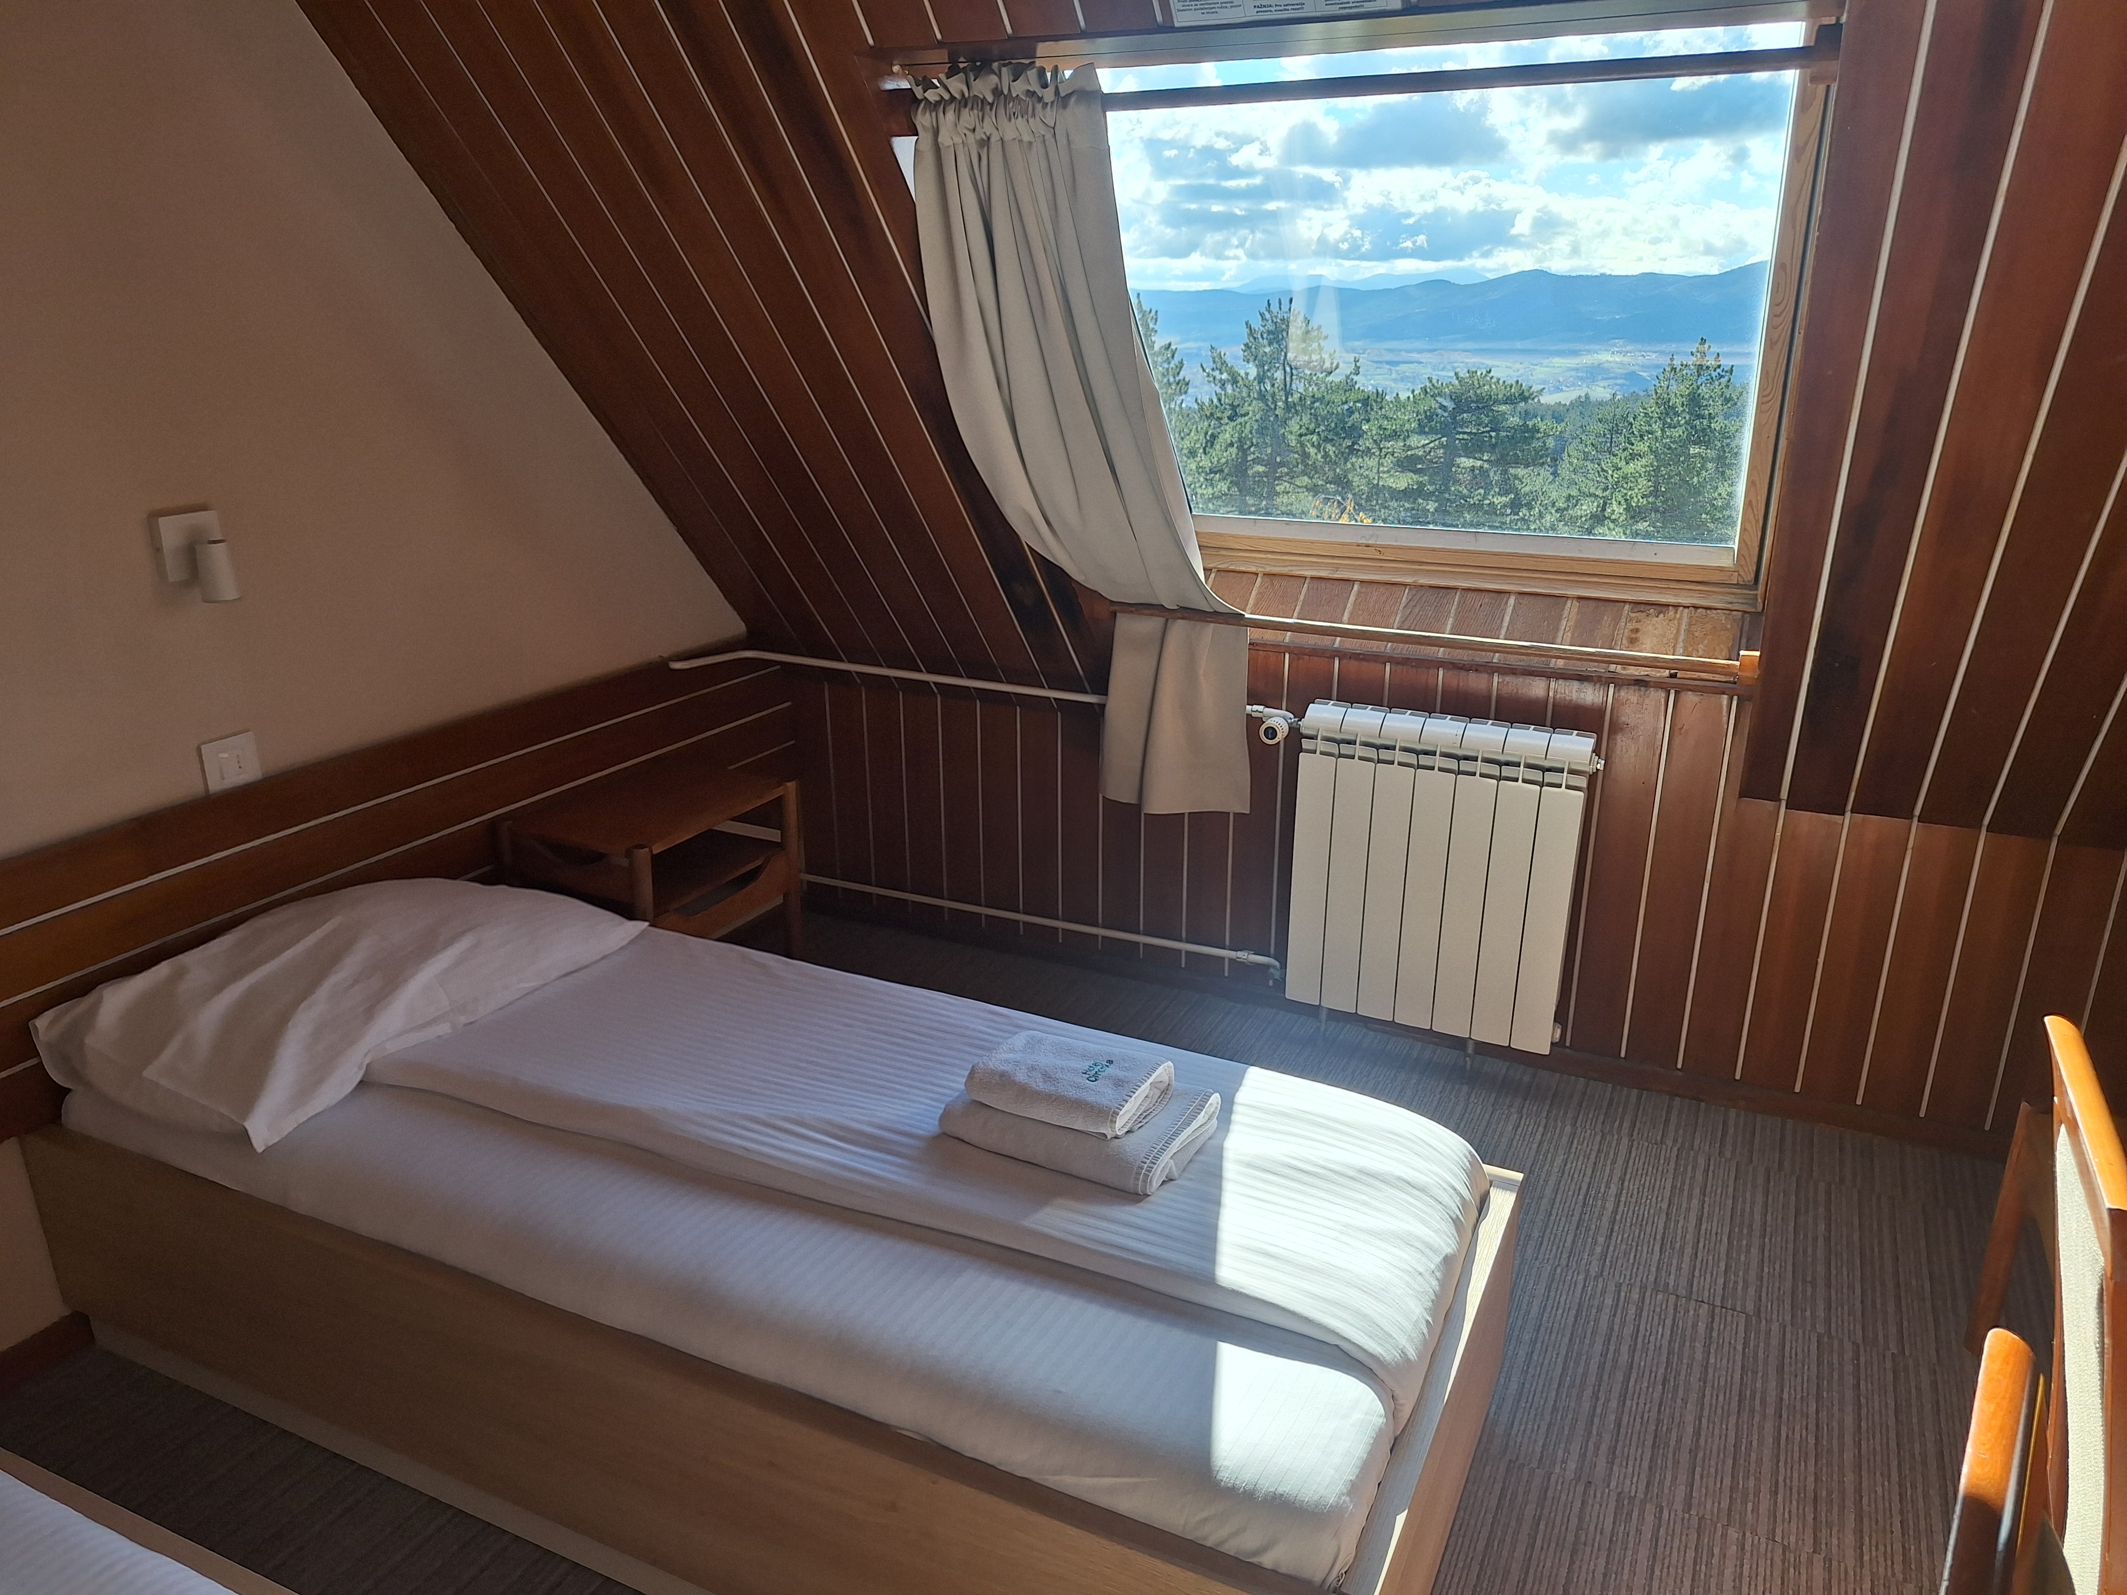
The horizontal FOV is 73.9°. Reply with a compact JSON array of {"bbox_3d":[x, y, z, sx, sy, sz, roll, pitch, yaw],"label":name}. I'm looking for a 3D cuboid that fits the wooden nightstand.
[{"bbox_3d":[-0.859,0.296,3.034,0.381,0.611,0.490,8,20,24],"label":"wooden nightstand"}]

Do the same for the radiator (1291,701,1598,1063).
[{"bbox_3d":[0.785,0.163,3.007,0.581,0.680,0.094,8,20,24],"label":"radiator"}]

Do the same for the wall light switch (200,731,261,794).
[{"bbox_3d":[-1.346,-0.056,2.284,0.011,0.082,0.090,8,20,24],"label":"wall light switch"}]

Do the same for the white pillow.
[{"bbox_3d":[-1.107,0.259,2.278,0.490,0.173,0.811,8,20,24],"label":"white pillow"}]

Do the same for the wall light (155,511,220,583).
[{"bbox_3d":[-1.313,-0.369,2.165,0.102,0.121,0.092,8,20,24],"label":"wall light"}]

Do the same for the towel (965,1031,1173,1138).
[{"bbox_3d":[0.004,0.375,1.869,0.236,0.048,0.130,8,20,24],"label":"towel"}]

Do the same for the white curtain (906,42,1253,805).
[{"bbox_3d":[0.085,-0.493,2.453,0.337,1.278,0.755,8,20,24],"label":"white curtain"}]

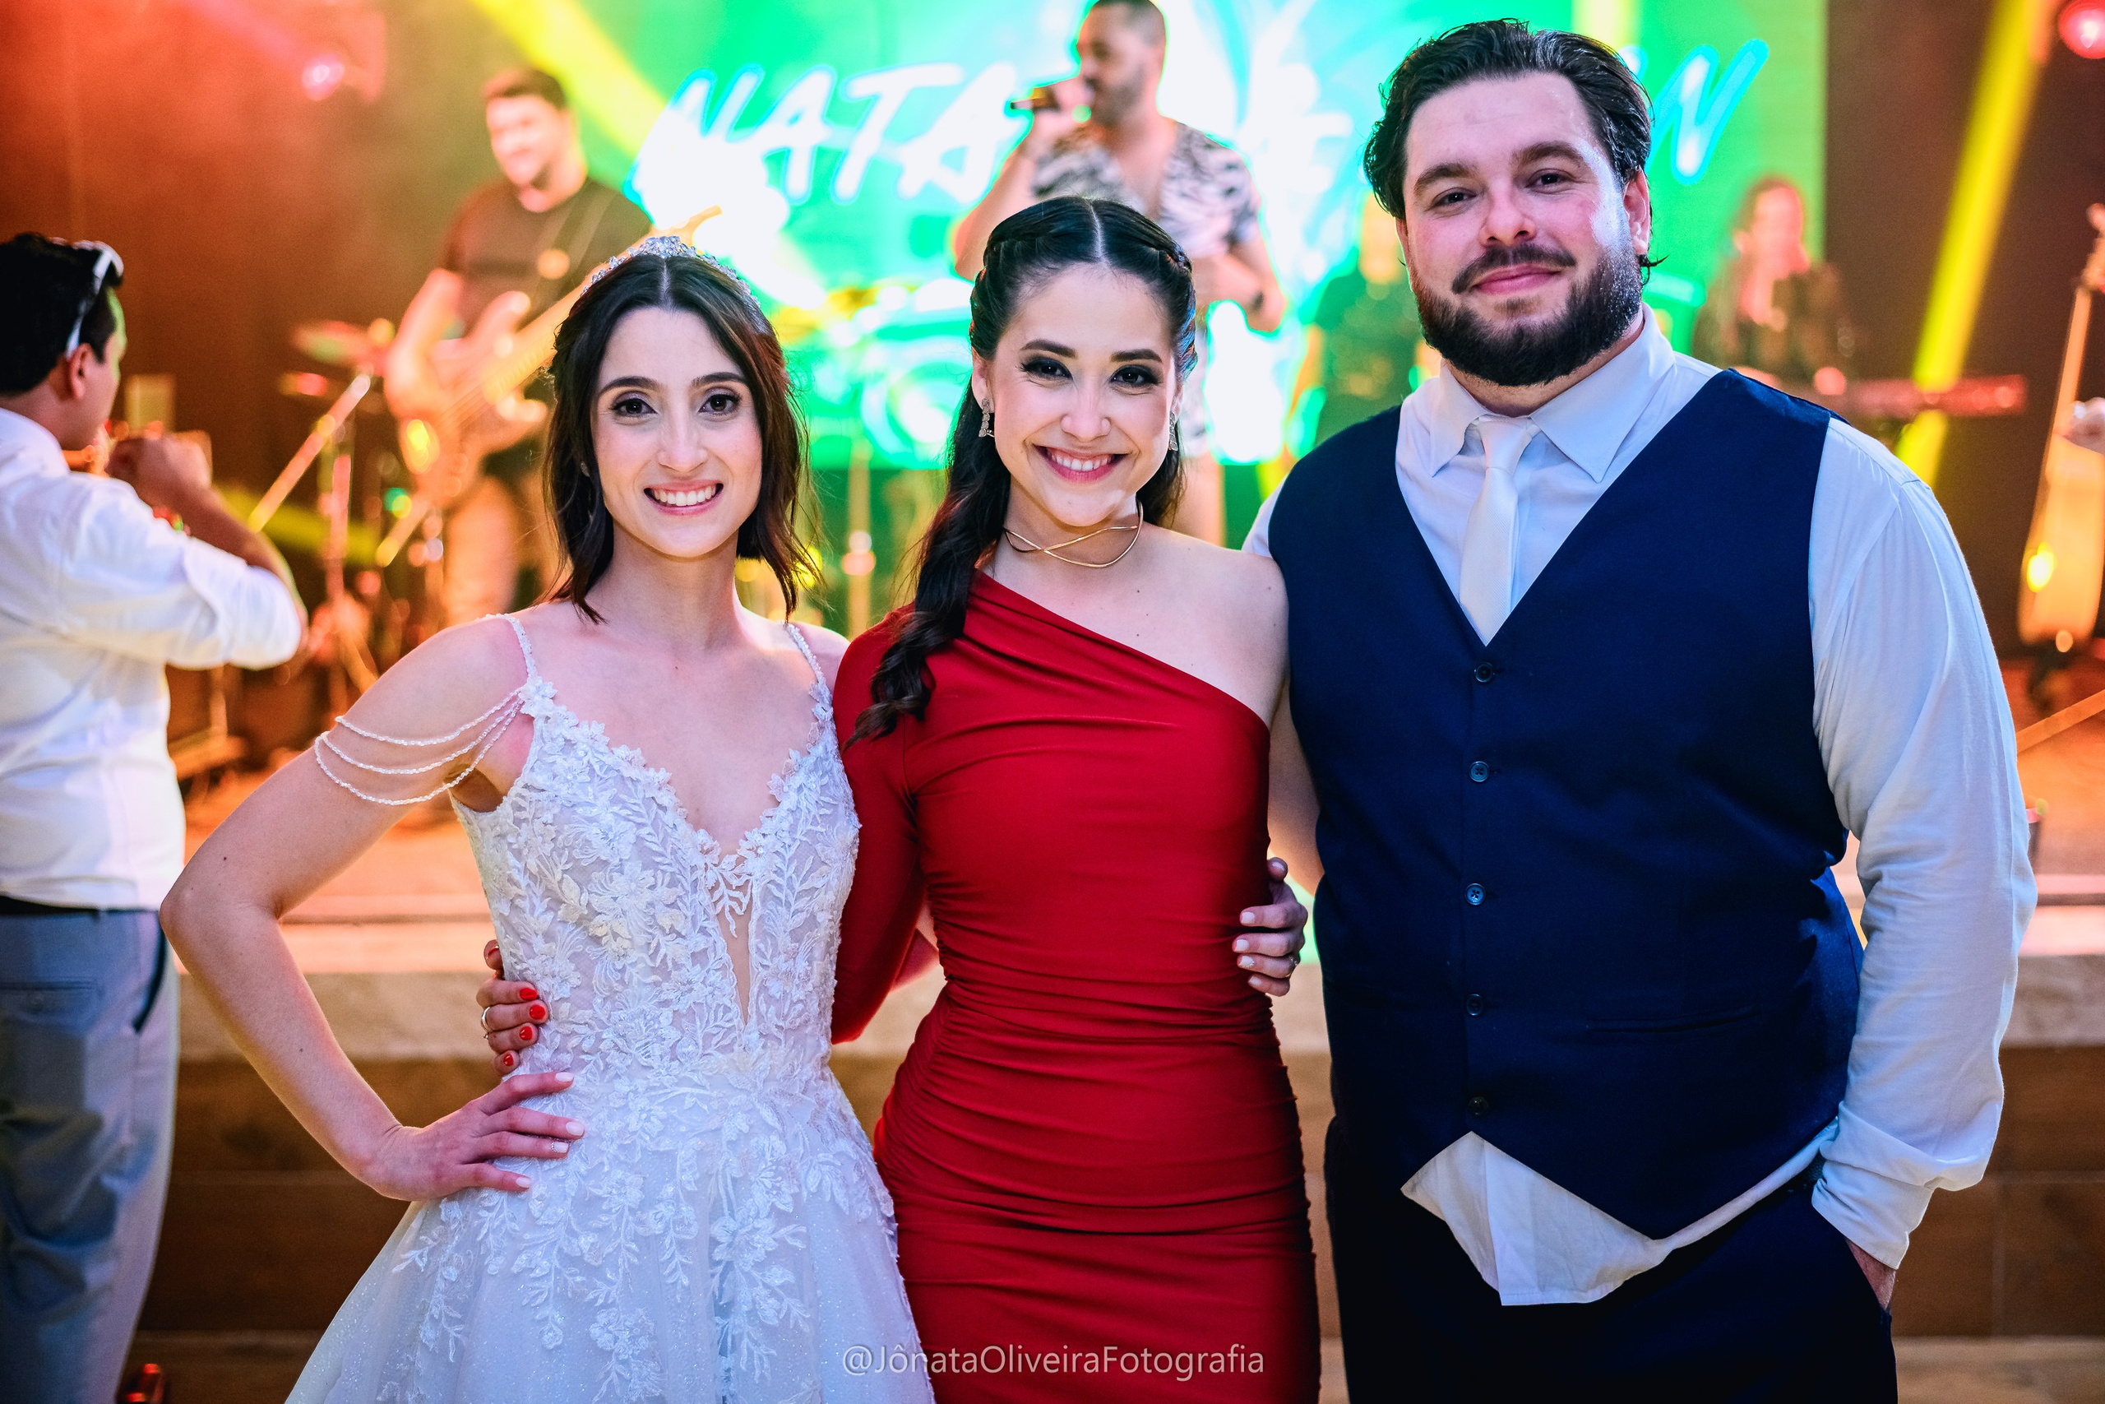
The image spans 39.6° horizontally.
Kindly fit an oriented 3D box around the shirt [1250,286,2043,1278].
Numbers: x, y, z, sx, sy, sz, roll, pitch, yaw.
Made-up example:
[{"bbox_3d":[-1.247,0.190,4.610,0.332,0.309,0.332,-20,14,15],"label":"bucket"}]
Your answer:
[{"bbox_3d":[0.360,0.060,2.100,0.640,0.710,0.370,2,4,29],"label":"shirt"}]

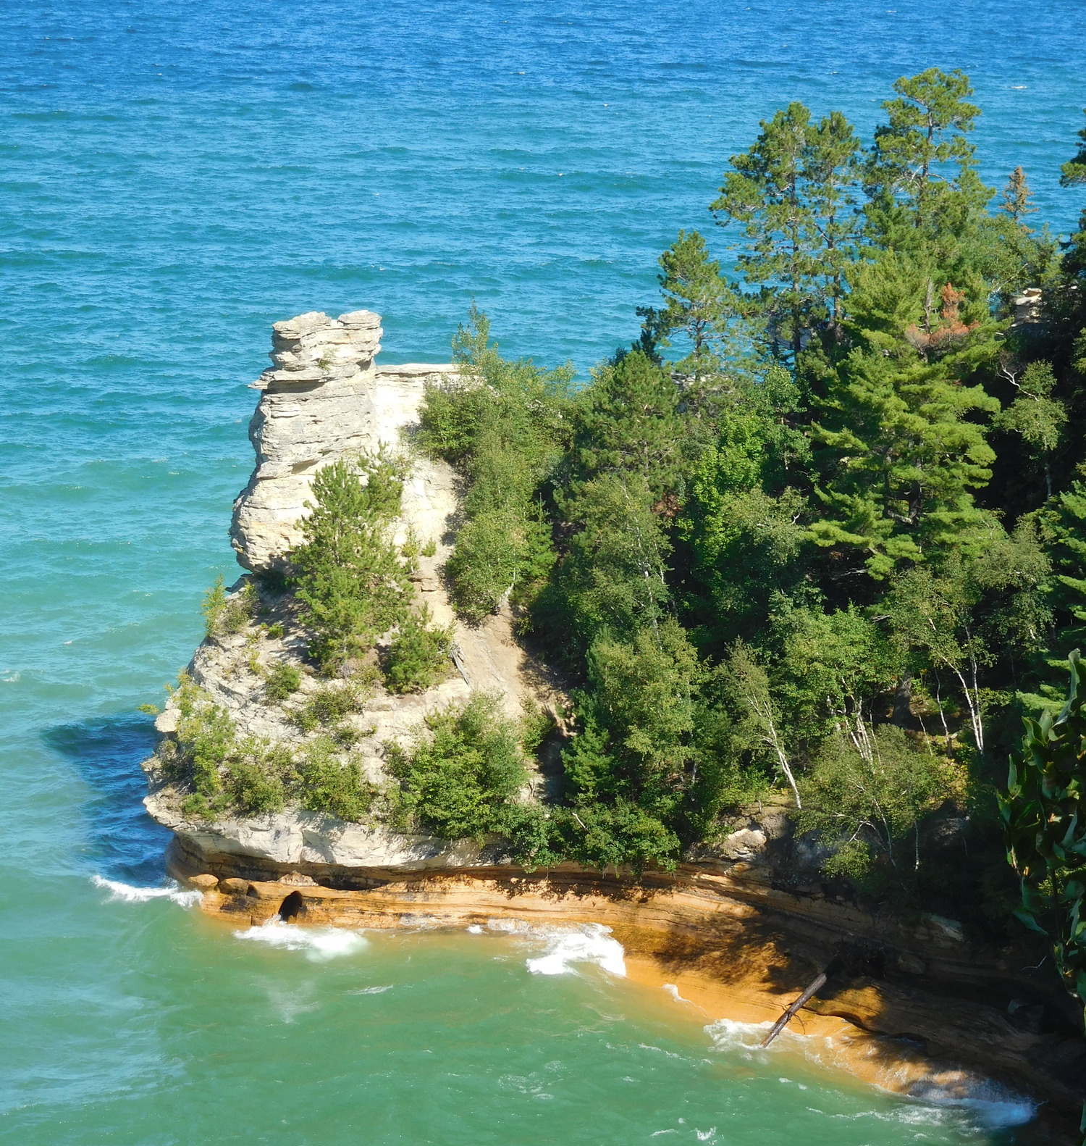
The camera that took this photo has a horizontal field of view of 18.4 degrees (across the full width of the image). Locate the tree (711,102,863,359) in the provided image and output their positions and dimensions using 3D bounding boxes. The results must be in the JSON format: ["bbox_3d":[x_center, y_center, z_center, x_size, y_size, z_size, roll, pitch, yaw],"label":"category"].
[{"bbox_3d":[10.560,-14.330,145.000,6.370,11.990,6.040,1,13,0],"label":"tree"}]

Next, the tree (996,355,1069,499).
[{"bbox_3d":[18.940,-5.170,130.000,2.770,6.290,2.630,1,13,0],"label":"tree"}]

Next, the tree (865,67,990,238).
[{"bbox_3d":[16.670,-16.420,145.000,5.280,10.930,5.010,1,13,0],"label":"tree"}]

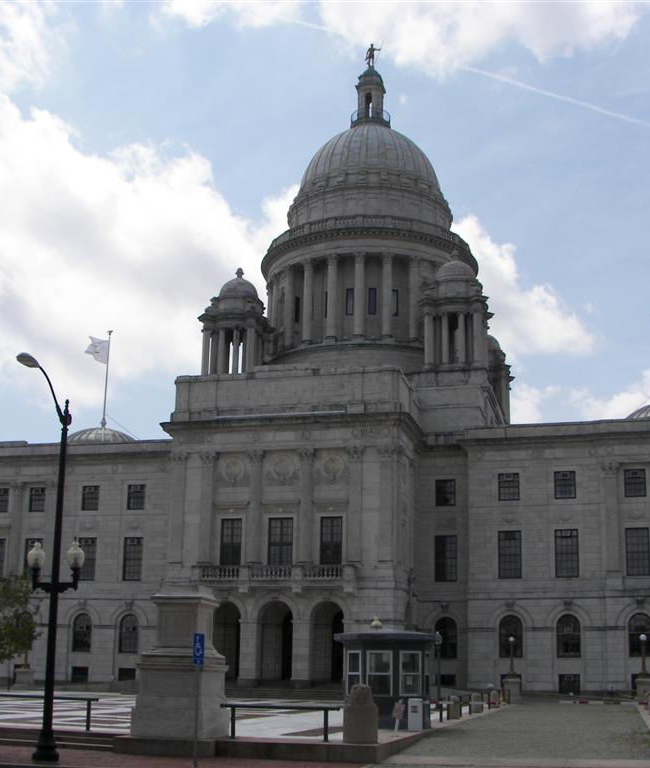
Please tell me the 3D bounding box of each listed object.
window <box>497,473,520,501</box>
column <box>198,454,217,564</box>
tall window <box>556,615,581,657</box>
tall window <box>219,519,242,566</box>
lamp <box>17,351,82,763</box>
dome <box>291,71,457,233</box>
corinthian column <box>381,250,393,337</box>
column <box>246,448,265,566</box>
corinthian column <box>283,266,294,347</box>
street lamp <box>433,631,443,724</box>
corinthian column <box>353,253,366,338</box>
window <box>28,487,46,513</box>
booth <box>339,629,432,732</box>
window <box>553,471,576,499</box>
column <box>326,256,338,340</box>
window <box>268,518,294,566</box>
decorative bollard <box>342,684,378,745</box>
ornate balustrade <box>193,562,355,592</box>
[{"bbox_3d":[15.734,8.789,91.309,1.850,2.400,0.300,-3,-15,15],"label":"window"},{"bbox_3d":[-9.143,9.571,82.860,1.300,8.809,1.150,-3,-15,14],"label":"column"},{"bbox_3d":[19.932,20.587,87.171,2.080,3.390,0.300,-3,-15,15],"label":"tall window"},{"bbox_3d":[-7.417,12.668,84.398,1.745,3.938,0.403,-3,-16,15],"label":"tall window"},{"bbox_3d":[-6.237,3.699,22.906,1.280,8.693,2.020,-6,-15,24],"label":"lamp"},{"bbox_3d":[5.268,-27.907,125.703,19.500,21.840,19.500,-3,-14,14],"label":"dome"},{"bbox_3d":[6.250,-8.850,106.495,1.170,9.114,1.170,-3,-15,14],"label":"corinthian column"},{"bbox_3d":[-5.341,9.492,81.844,1.300,8.809,1.150,-3,-15,14],"label":"column"},{"bbox_3d":[-3.877,-8.232,113.115,1.100,9.200,1.100,1,-15,0],"label":"corinthian column"},{"bbox_3d":[4.796,12.276,45.000,0.500,3.600,0.500,-3,-15,15],"label":"street lamp"},{"bbox_3d":[3.574,-9.062,109.045,1.250,9.284,1.250,-3,-14,14],"label":"corinthian column"},{"bbox_3d":[-27.407,10.972,101.165,1.711,2.298,0.300,-3,-15,15],"label":"window"},{"bbox_3d":[1.580,7.734,28.036,2.520,2.559,2.520,-3,-14,14],"label":"booth"},{"bbox_3d":[20.271,8.506,90.131,1.810,2.370,0.300,-3,-15,15],"label":"window"},{"bbox_3d":[0.701,-8.813,109.761,1.250,9.550,1.250,1,-14,0],"label":"column"},{"bbox_3d":[-3.498,12.444,83.711,2.100,3.700,0.300,-3,-15,15],"label":"window"},{"bbox_3d":[0.833,7.976,25.700,0.840,1.400,0.840,1,-14,0],"label":"decorative bollard"},{"bbox_3d":[-3.849,14.933,81.970,12.600,2.100,1.400,-3,-15,15],"label":"ornate balustrade"}]

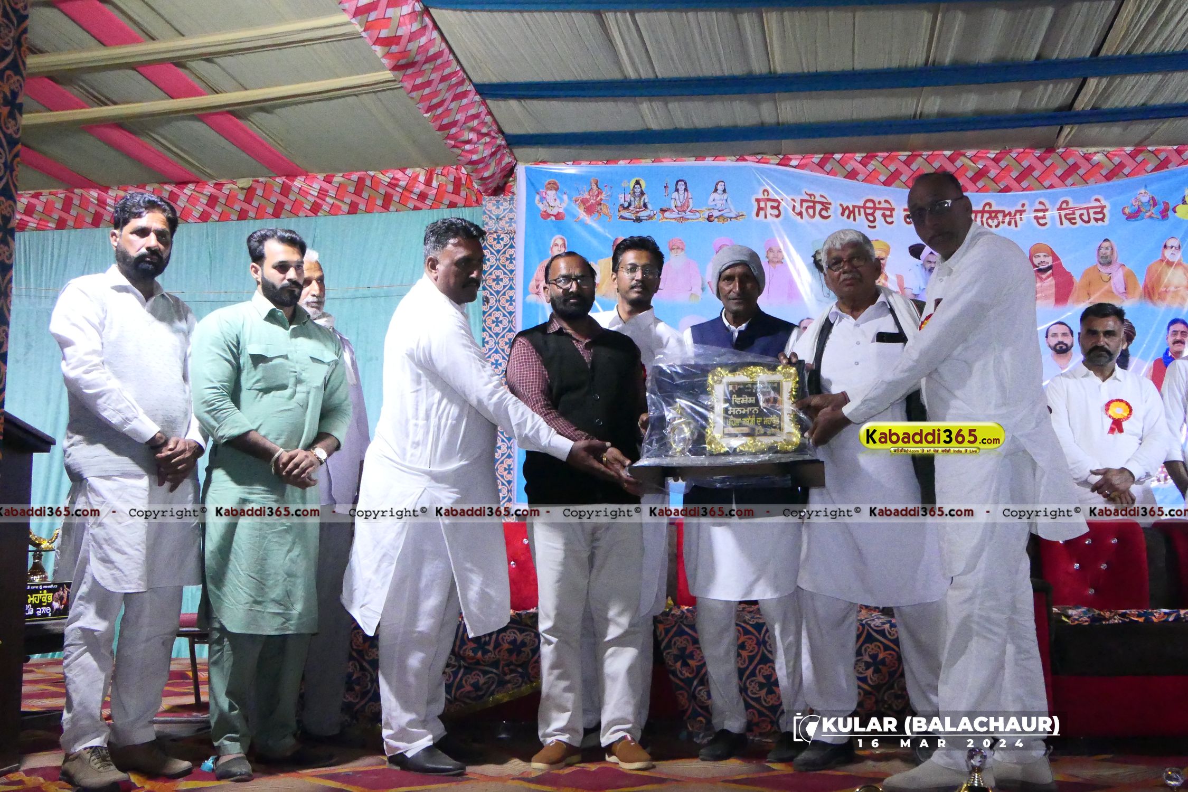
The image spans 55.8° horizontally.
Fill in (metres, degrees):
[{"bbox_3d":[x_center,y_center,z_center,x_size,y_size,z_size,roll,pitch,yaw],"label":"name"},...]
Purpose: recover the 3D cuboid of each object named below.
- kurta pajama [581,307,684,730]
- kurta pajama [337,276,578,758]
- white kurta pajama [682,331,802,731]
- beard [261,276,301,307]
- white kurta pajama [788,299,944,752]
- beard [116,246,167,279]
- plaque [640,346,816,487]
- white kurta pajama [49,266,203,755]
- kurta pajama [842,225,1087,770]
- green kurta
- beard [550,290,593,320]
[{"bbox_3d":[0.134,0.410,3.909,0.480,1.463,0.320,0,-6,-3],"label":"kurta pajama"},{"bbox_3d":[-0.425,0.355,3.482,0.680,1.479,0.500,-2,-7,18],"label":"kurta pajama"},{"bbox_3d":[0.499,0.433,3.755,0.480,1.383,0.340,-1,-6,12],"label":"white kurta pajama"},{"bbox_3d":[-0.977,-0.325,3.510,0.110,0.105,0.140,2,-4,34],"label":"beard"},{"bbox_3d":[0.877,0.376,3.600,0.500,1.462,0.400,-3,-7,25],"label":"white kurta pajama"},{"bbox_3d":[-1.370,-0.408,3.400,0.150,0.105,0.110,6,-6,-44],"label":"beard"},{"bbox_3d":[0.401,0.065,3.400,0.570,0.400,0.140,1,-1,4],"label":"plaque"},{"bbox_3d":[-1.409,0.339,3.383,0.370,1.489,0.490,-6,-9,44],"label":"white kurta pajama"},{"bbox_3d":[1.084,0.277,3.289,0.650,1.592,0.490,2,-6,-14],"label":"kurta pajama"},{"bbox_3d":[-1.017,0.203,3.529,0.510,1.083,0.350,5,-8,-37],"label":"green kurta"},{"bbox_3d":[-0.073,-0.297,3.660,0.140,0.100,0.100,-3,-1,-13],"label":"beard"}]

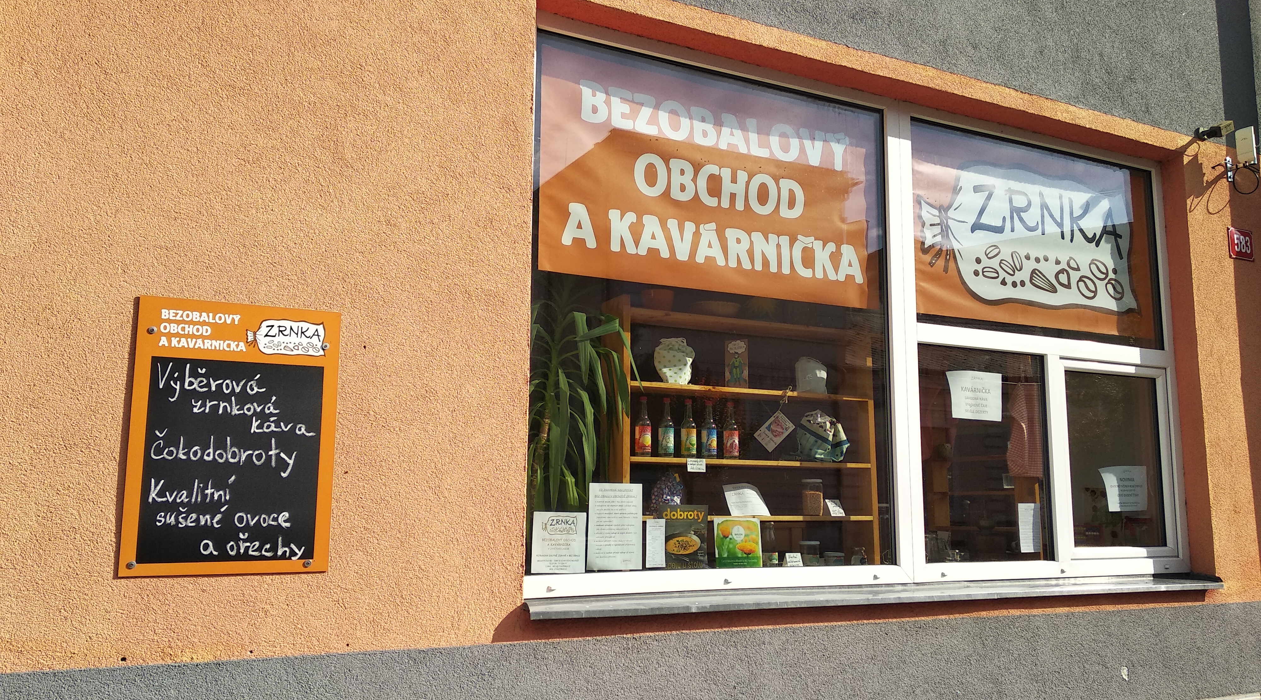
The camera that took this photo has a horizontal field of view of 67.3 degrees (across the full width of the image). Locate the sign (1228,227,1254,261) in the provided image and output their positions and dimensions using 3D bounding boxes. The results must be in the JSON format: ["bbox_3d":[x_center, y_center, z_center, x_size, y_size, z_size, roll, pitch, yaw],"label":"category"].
[{"bbox_3d":[3.117,-0.535,4.834,0.198,0.155,0.014,5,-9,-25],"label":"sign"}]

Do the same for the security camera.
[{"bbox_3d":[2.926,-1.098,4.734,0.070,0.070,0.180,3,-4,-12],"label":"security camera"}]

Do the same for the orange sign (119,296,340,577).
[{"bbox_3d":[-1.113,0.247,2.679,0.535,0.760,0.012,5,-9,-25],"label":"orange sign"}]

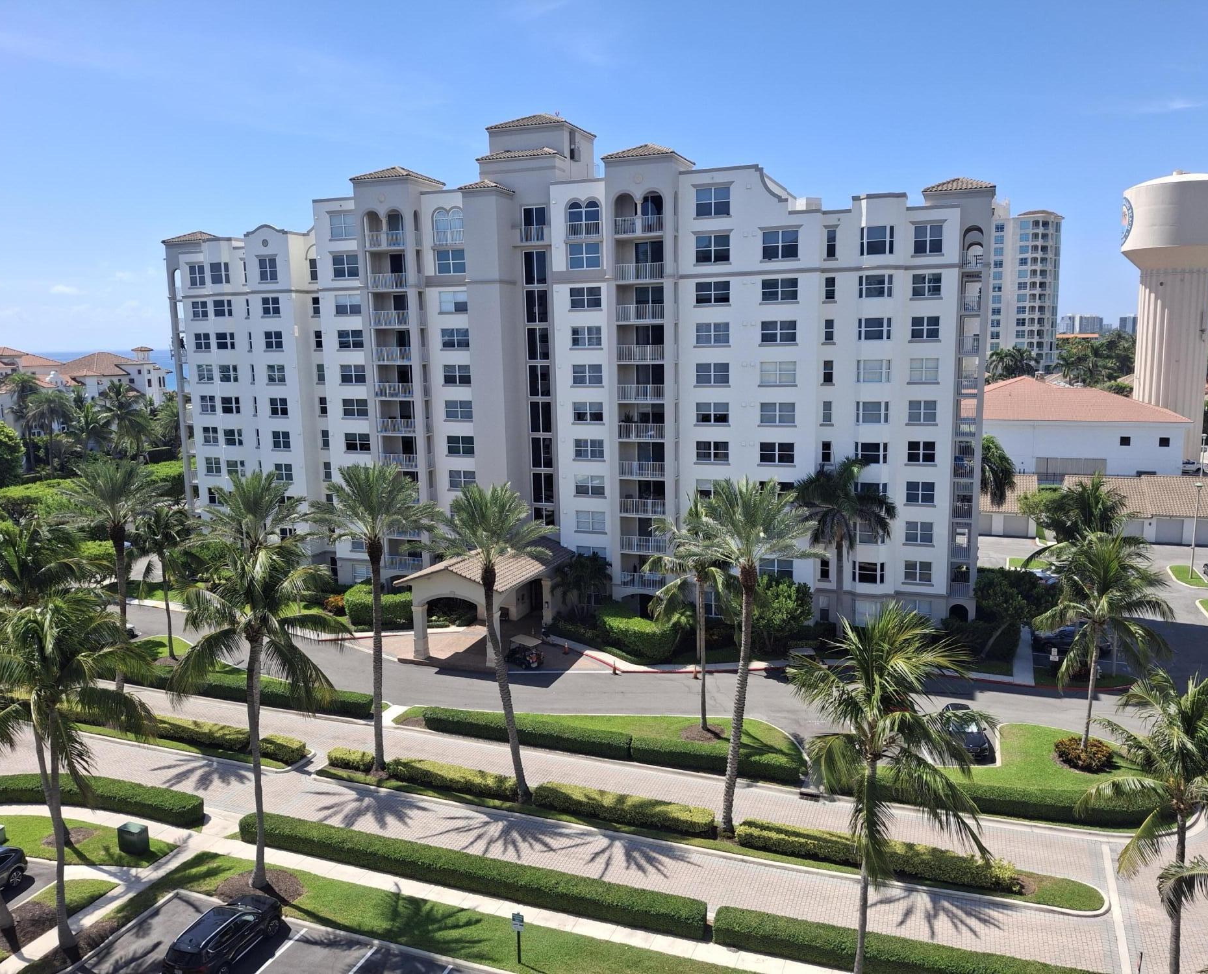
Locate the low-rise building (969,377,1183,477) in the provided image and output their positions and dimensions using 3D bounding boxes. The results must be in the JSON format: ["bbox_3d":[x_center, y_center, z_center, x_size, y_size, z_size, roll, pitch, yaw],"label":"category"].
[{"bbox_3d":[70.624,-9.941,150.766,37.500,14.300,25.000,3,10,23],"label":"low-rise building"}]

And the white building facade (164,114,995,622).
[{"bbox_3d":[-4.252,-10.722,79.726,68.000,38.400,20.200,2,10,20],"label":"white building facade"}]

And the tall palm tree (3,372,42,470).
[{"bbox_3d":[-97.556,-10.157,156.019,6.500,17.200,6.500,-1,9,0],"label":"tall palm tree"}]

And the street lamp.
[{"bbox_3d":[49.496,3.669,78.258,0.660,8.050,0.660,-1,9,0],"label":"street lamp"}]

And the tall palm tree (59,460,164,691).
[{"bbox_3d":[-29.286,6.449,56.355,6.373,16.535,6.373,-1,9,0],"label":"tall palm tree"}]

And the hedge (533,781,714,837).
[{"bbox_3d":[0.835,14.306,41.891,8.454,0.800,1.150,3,10,23],"label":"hedge"}]

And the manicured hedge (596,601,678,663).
[{"bbox_3d":[2.199,10.784,69.387,3.600,2.100,6.600,-9,12,-41],"label":"manicured hedge"}]

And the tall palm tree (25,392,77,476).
[{"bbox_3d":[-85.998,-8.292,146.000,7.500,13.300,7.270,-1,9,0],"label":"tall palm tree"}]

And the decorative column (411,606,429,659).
[{"bbox_3d":[-12.991,10.152,66.442,0.900,3.750,0.900,2,10,20],"label":"decorative column"}]

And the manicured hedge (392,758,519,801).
[{"bbox_3d":[-7.424,14.684,47.447,6.890,0.720,1.400,2,10,21],"label":"manicured hedge"}]

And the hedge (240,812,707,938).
[{"bbox_3d":[-5.892,15.210,37.348,20.442,0.760,1.220,2,10,21],"label":"hedge"}]

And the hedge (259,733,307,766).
[{"bbox_3d":[-16.710,13.568,48.780,2.307,0.850,1.100,3,10,27],"label":"hedge"}]

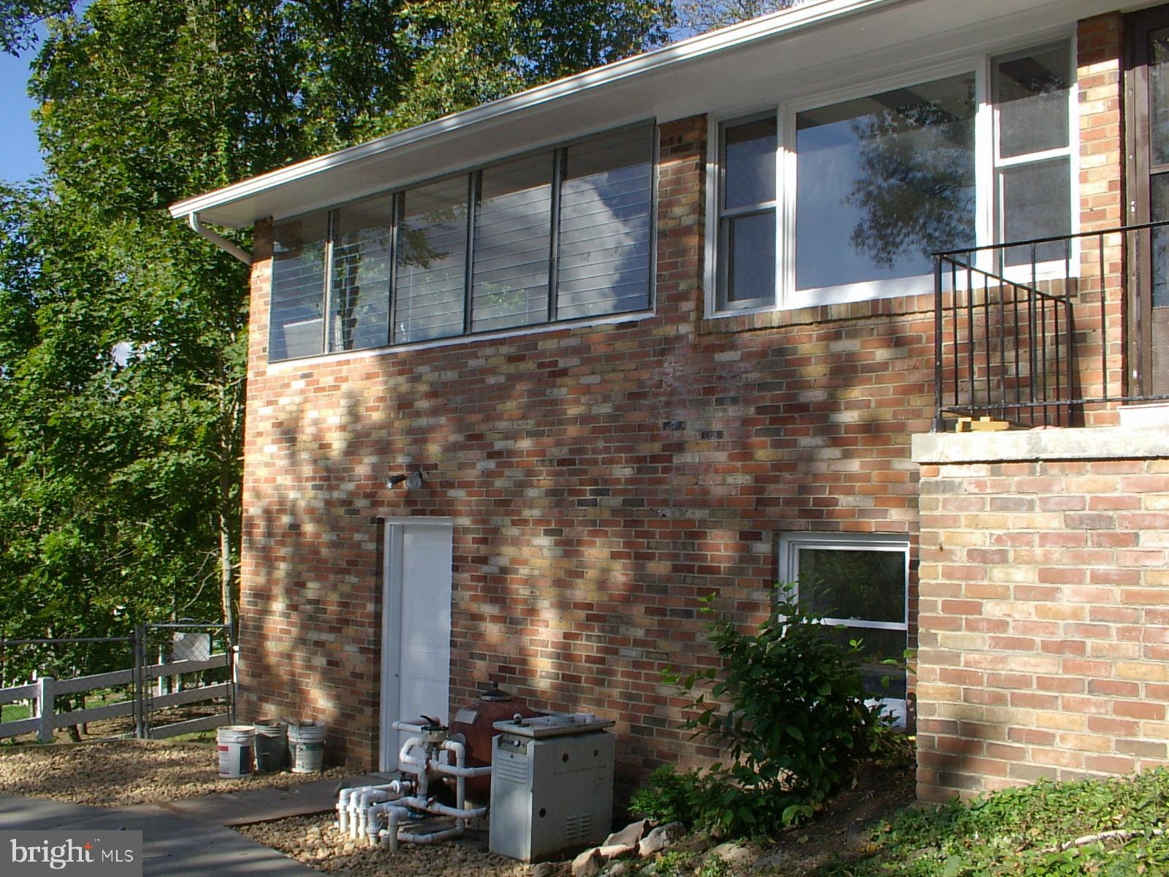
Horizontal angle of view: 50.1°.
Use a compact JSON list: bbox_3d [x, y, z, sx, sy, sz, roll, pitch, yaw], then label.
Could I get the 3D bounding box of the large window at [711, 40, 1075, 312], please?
[{"bbox_3d":[1.730,-1.480,7.417,2.470,1.310,0.110,-3,-6,43],"label":"large window"}]

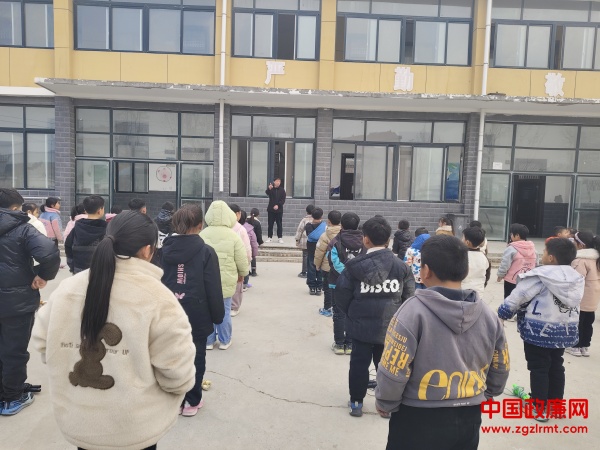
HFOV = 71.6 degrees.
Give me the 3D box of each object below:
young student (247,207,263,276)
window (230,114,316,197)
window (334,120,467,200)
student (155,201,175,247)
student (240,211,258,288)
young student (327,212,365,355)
[{"bbox_3d":[-0.875,0.320,7.831,0.370,1.282,0.260,2,4,7],"label":"young student"},{"bbox_3d":[-0.762,-1.923,11.776,2.429,2.314,0.120,2,4,-2],"label":"window"},{"bbox_3d":[2.871,-1.885,12.250,3.908,2.408,0.120,2,4,-2],"label":"window"},{"bbox_3d":[-1.931,0.328,6.045,0.380,1.322,0.270,2,4,1],"label":"student"},{"bbox_3d":[-0.813,0.383,6.486,0.370,1.219,0.270,2,4,6],"label":"student"},{"bbox_3d":[0.436,0.544,3.924,0.400,1.324,0.280,1,4,-14],"label":"young student"}]

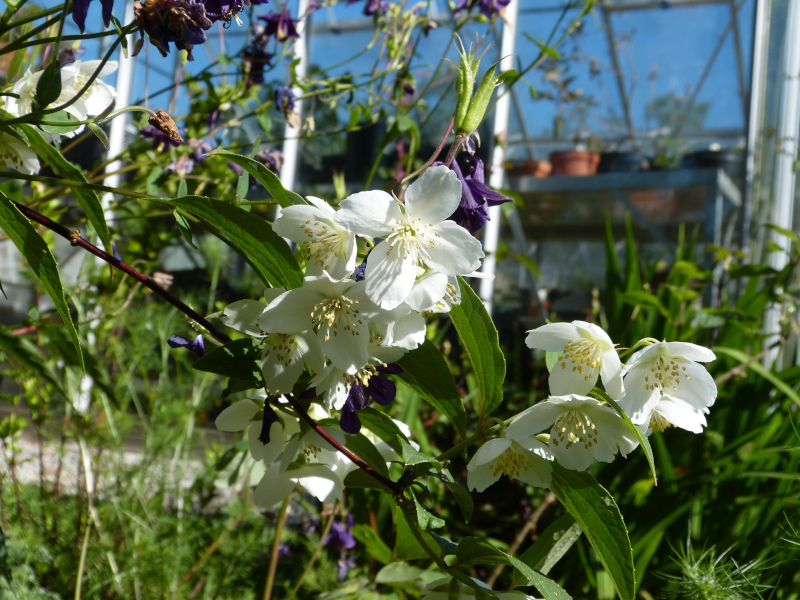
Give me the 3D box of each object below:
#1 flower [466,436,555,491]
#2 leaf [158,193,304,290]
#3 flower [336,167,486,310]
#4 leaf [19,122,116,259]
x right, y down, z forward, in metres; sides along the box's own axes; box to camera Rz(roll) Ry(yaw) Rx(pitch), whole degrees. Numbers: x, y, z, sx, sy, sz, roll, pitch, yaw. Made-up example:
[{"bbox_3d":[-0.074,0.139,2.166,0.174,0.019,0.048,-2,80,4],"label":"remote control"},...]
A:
[{"bbox_3d":[0.043,0.064,0.440,0.035,0.024,0.022,3,37,5],"label":"flower"},{"bbox_3d":[-0.060,-0.021,0.400,0.057,0.020,0.011,30,-49,-10],"label":"leaf"},{"bbox_3d":[0.004,-0.022,0.415,0.055,0.053,0.022,2,13,-1],"label":"flower"},{"bbox_3d":[-0.122,-0.038,0.412,0.014,0.066,0.009,-18,-21,-50],"label":"leaf"}]

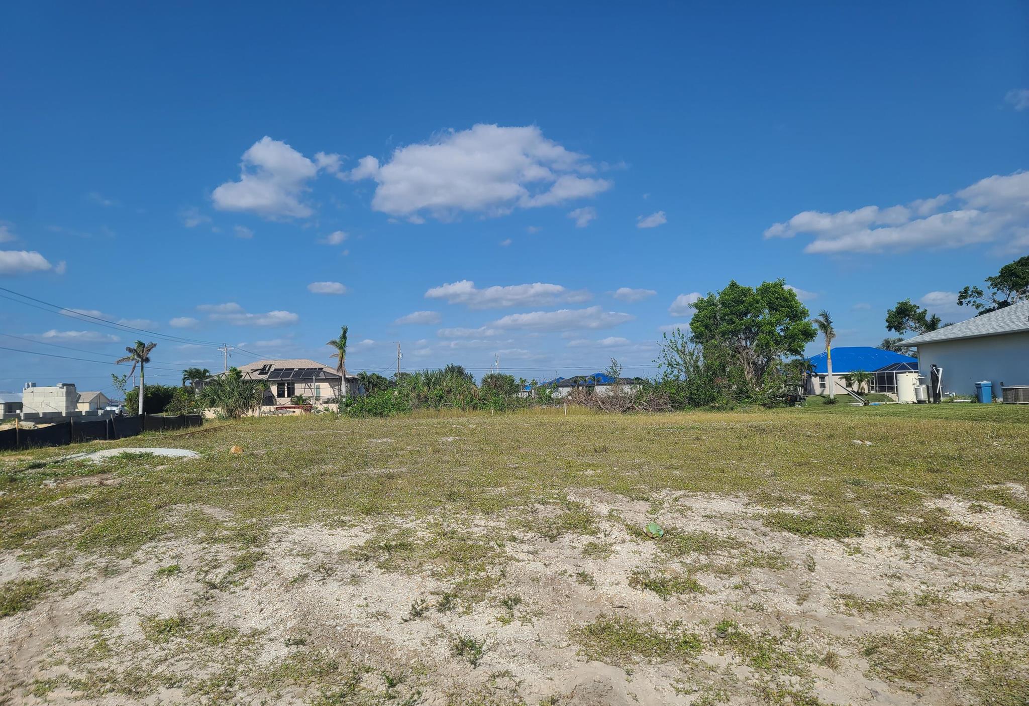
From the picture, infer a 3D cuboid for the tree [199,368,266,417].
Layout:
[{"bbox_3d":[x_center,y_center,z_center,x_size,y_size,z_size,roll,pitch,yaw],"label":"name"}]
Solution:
[{"bbox_3d":[-22.782,3.278,60.000,5.300,4.000,5.000,-1,-4,-2],"label":"tree"}]

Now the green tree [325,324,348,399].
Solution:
[{"bbox_3d":[-15.062,1.397,63.000,2.000,7.300,2.000,-1,-4,-2],"label":"green tree"}]

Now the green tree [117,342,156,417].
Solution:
[{"bbox_3d":[-33.630,2.250,66.000,3.600,6.800,3.400,-2,-3,5],"label":"green tree"}]

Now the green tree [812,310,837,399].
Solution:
[{"bbox_3d":[31.690,0.210,76.000,2.400,9.100,2.400,-2,-3,5],"label":"green tree"}]

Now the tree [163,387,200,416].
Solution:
[{"bbox_3d":[-28.594,4.223,64.000,2.900,2.600,2.800,-1,-4,-2],"label":"tree"}]

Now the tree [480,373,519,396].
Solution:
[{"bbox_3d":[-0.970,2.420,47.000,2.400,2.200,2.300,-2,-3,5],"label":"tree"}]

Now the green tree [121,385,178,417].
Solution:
[{"bbox_3d":[-32.870,4.240,67.000,5.100,3.000,3.200,-2,-3,5],"label":"green tree"}]

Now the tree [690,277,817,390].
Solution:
[{"bbox_3d":[16.331,-0.607,51.000,8.700,8.900,8.200,-1,-4,-2],"label":"tree"}]

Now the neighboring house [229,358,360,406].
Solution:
[{"bbox_3d":[-23.580,3.000,78.000,14.800,5.100,12.500,-2,-3,5],"label":"neighboring house"}]

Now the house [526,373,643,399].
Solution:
[{"bbox_3d":[13.403,6.361,140.000,20.500,5.000,15.000,-1,-4,-2],"label":"house"}]

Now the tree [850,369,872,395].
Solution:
[{"bbox_3d":[37.770,3.110,81.000,2.400,2.850,2.400,-2,-3,5],"label":"tree"}]

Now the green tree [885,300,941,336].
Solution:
[{"bbox_3d":[28.098,-0.113,52.000,4.500,7.200,4.500,-1,-4,-2],"label":"green tree"}]

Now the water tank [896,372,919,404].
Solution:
[{"bbox_3d":[18.640,1.656,35.200,1.060,1.420,1.060,-1,-4,-2],"label":"water tank"}]

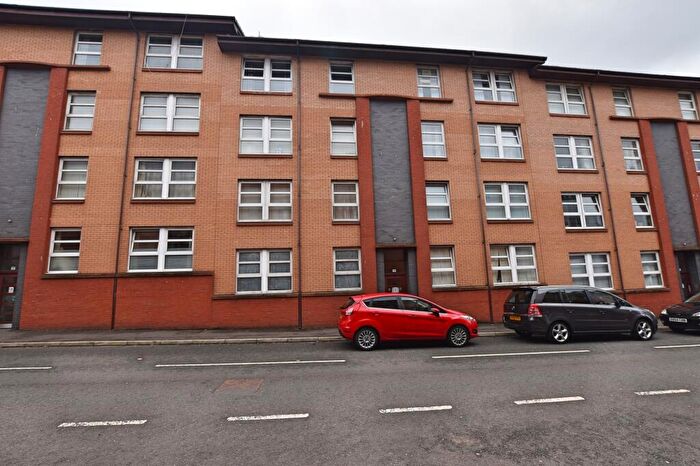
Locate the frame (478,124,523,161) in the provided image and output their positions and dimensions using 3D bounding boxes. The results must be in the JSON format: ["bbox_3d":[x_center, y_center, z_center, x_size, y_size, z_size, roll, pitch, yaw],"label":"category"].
[{"bbox_3d":[6.843,-4.162,13.346,2.080,1.647,0.120,-1,-9,-7],"label":"frame"}]

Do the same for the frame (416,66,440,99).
[{"bbox_3d":[3.608,-6.931,13.427,1.050,1.606,0.120,-1,-9,-7],"label":"frame"}]

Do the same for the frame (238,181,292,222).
[{"bbox_3d":[-3.278,-1.226,11.377,2.019,1.591,0.110,-1,-9,-6],"label":"frame"}]

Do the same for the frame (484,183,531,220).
[{"bbox_3d":[6.743,-1.348,12.493,2.029,1.583,0.110,-1,-9,-6],"label":"frame"}]

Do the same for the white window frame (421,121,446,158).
[{"bbox_3d":[3.602,-3.999,12.554,1.019,1.589,0.110,-1,-9,-6],"label":"white window frame"}]

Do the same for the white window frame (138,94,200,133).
[{"bbox_3d":[-7.049,-4.693,11.492,2.228,1.570,0.110,-1,-9,-6],"label":"white window frame"}]

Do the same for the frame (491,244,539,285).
[{"bbox_3d":[6.817,1.324,12.094,2.010,1.566,0.110,-1,-9,-6],"label":"frame"}]

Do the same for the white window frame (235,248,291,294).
[{"bbox_3d":[-3.259,1.519,11.282,2.103,1.623,0.120,-1,-9,-7],"label":"white window frame"}]

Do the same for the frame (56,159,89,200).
[{"bbox_3d":[-10.418,-2.041,11.046,1.029,1.602,0.120,-1,-9,-7],"label":"frame"}]

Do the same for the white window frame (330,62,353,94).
[{"bbox_3d":[-0.326,-6.610,12.522,1.044,1.439,0.110,-1,-9,-6],"label":"white window frame"}]

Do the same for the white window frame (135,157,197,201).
[{"bbox_3d":[-7.152,-2.105,11.426,2.301,1.644,0.120,-1,-9,-7],"label":"white window frame"}]

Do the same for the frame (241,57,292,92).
[{"bbox_3d":[-3.538,-6.829,12.600,2.078,1.721,0.120,-1,-9,-7],"label":"frame"}]

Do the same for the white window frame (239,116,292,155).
[{"bbox_3d":[-3.443,-4.030,12.158,2.118,1.697,0.120,-1,-9,-7],"label":"white window frame"}]

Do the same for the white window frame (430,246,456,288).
[{"bbox_3d":[3.845,1.431,12.102,1.034,1.626,0.120,-1,-9,-7],"label":"white window frame"}]

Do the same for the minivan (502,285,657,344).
[{"bbox_3d":[7.461,2.568,9.658,4.480,1.650,1.820,0,-9,-6],"label":"minivan"}]

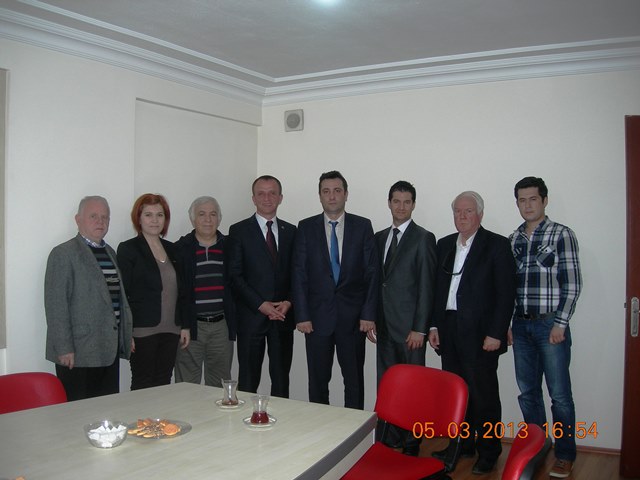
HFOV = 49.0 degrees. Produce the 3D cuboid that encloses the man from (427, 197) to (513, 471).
[{"bbox_3d":[0.920,0.530,4.290,0.560,1.680,0.380,0,1,31],"label":"man"}]

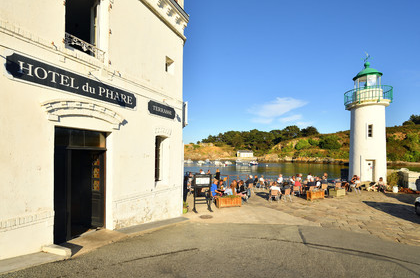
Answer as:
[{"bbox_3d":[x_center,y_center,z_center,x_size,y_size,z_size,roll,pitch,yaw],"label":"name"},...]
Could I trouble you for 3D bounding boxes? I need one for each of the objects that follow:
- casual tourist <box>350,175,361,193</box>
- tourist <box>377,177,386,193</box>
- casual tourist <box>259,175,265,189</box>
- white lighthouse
[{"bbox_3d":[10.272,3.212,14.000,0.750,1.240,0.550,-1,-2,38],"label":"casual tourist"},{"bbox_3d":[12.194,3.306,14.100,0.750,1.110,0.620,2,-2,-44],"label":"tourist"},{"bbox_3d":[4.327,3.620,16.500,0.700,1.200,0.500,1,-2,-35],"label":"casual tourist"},{"bbox_3d":[13.281,-1.558,16.700,3.200,10.600,3.200,-1,-2,37],"label":"white lighthouse"}]

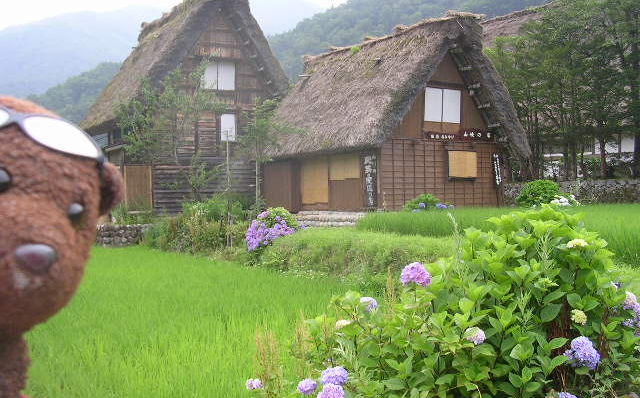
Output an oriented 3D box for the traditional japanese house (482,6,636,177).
[{"bbox_3d":[17.498,-7.241,48.041,13.200,12.500,20.500,-1,1,-33],"label":"traditional japanese house"}]

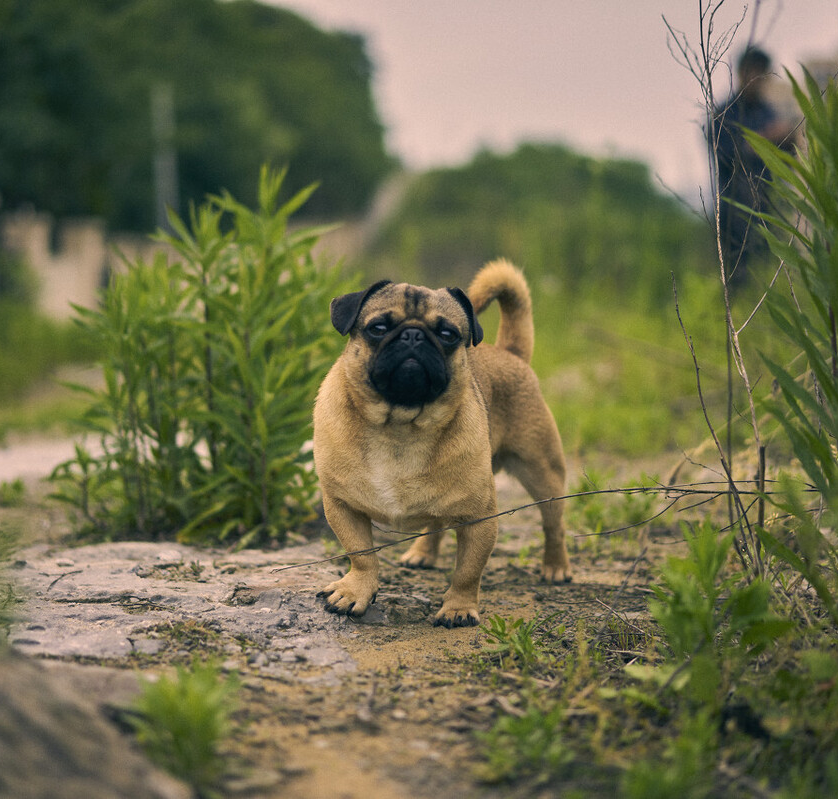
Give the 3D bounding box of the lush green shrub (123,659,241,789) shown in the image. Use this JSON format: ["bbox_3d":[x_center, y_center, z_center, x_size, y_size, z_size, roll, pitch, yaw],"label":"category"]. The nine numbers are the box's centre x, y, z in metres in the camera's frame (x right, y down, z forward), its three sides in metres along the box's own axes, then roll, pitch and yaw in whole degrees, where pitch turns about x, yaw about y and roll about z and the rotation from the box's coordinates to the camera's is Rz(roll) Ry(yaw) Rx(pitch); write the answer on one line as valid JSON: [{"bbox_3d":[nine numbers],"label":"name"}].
[{"bbox_3d":[-0.169,0.233,1.310,0.080,0.086,0.078,0,4,0],"label":"lush green shrub"}]

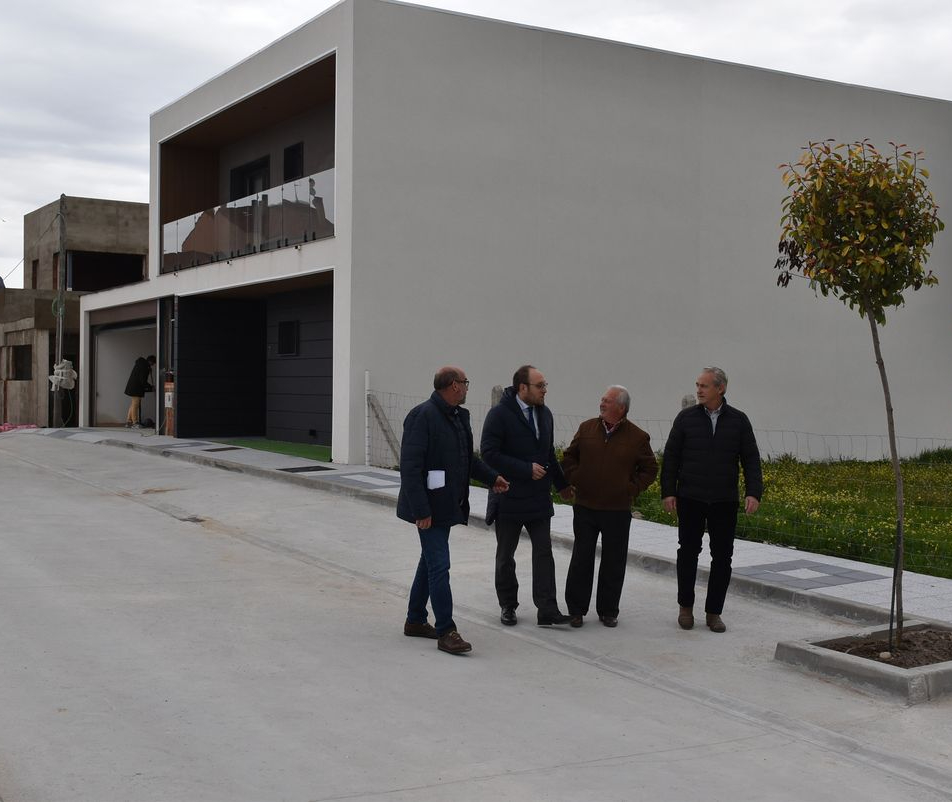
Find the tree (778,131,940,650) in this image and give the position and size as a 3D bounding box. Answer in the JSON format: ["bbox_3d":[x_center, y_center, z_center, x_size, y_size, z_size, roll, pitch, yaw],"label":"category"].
[{"bbox_3d":[2.347,-0.049,7.350,1.030,3.100,1.000,1,1,18],"label":"tree"}]

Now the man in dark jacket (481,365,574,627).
[{"bbox_3d":[0.351,0.644,8.180,0.620,1.770,0.460,0,1,-36],"label":"man in dark jacket"}]

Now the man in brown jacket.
[{"bbox_3d":[0.921,0.722,8.220,0.630,1.650,0.430,1,1,6],"label":"man in brown jacket"}]

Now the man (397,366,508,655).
[{"bbox_3d":[-0.156,0.667,7.660,0.640,1.760,0.540,1,1,27],"label":"man"}]

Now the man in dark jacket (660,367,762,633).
[{"bbox_3d":[1.608,0.666,8.200,0.670,1.790,0.420,1,1,2],"label":"man in dark jacket"}]

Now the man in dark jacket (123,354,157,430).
[{"bbox_3d":[-7.493,-0.202,26.900,0.760,1.640,0.520,1,1,6],"label":"man in dark jacket"}]

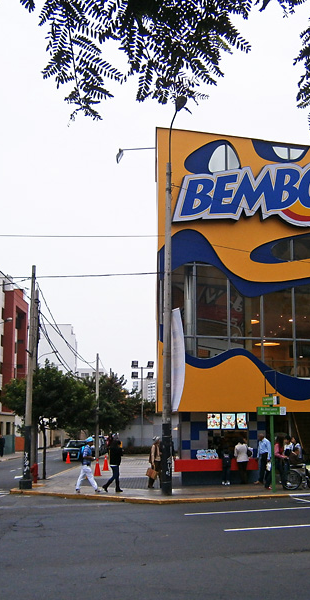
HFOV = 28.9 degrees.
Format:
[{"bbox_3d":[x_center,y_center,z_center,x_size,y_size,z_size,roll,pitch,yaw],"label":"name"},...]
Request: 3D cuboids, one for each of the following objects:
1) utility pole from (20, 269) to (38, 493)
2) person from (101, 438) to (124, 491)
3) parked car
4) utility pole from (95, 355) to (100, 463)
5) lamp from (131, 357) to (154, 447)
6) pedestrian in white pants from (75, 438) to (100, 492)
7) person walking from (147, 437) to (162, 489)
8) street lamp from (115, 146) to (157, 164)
[{"bbox_3d":[-4.284,2.539,20.726,0.360,7.610,0.360,0,-11,0],"label":"utility pole"},{"bbox_3d":[-1.242,4.889,18.084,0.580,1.672,0.520,1,-13,-8],"label":"person"},{"bbox_3d":[-5.585,10.980,44.143,1.750,1.500,4.200,1,-11,-3],"label":"parked car"},{"bbox_3d":[-3.949,7.425,41.802,0.270,7.300,0.270,0,-13,0],"label":"utility pole"},{"bbox_3d":[-1.131,9.461,53.879,1.950,8.000,0.700,0,-13,0],"label":"lamp"},{"bbox_3d":[-2.072,5.210,19.031,0.750,1.700,0.500,1,-11,-6],"label":"pedestrian in white pants"},{"bbox_3d":[0.010,5.260,19.479,0.420,1.629,0.520,-7,-14,26],"label":"person walking"},{"bbox_3d":[-0.790,-5.999,25.000,1.700,0.680,0.450,0,-13,0],"label":"street lamp"}]

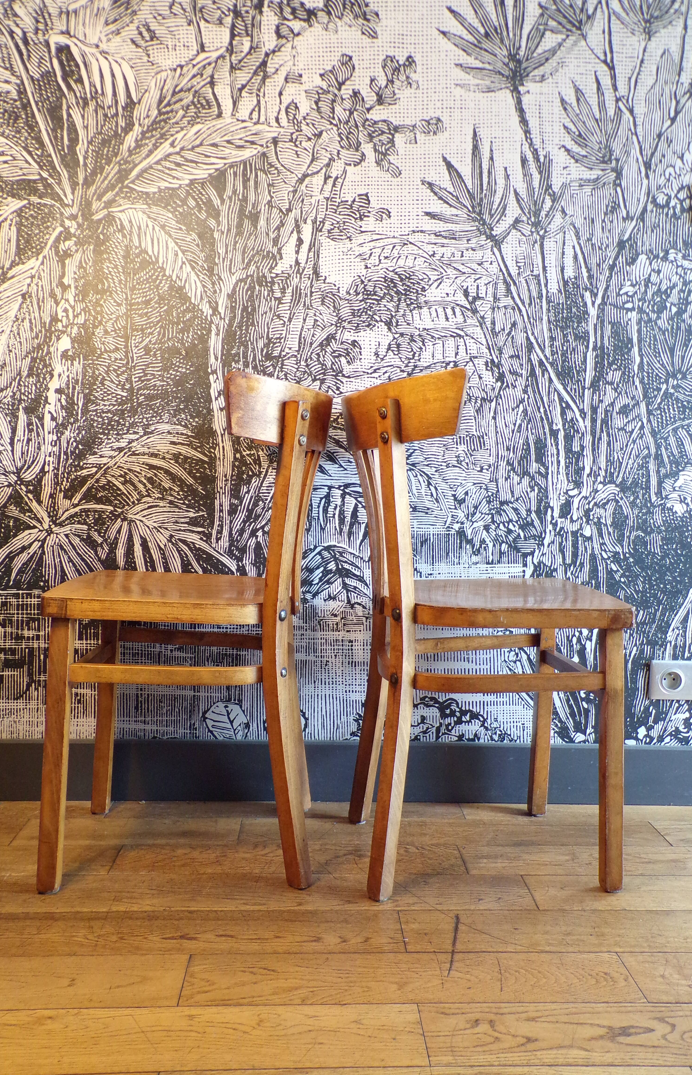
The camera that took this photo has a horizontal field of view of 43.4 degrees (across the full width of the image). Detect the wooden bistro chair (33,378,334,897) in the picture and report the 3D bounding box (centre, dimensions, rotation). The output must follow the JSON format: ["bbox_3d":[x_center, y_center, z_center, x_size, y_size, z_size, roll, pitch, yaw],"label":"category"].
[{"bbox_3d":[-0.255,0.141,1.512,0.450,0.815,0.390,1,4,-2],"label":"wooden bistro chair"}]

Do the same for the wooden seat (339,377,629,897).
[{"bbox_3d":[0.214,0.148,1.520,0.450,0.820,0.390,1,4,-7],"label":"wooden seat"}]

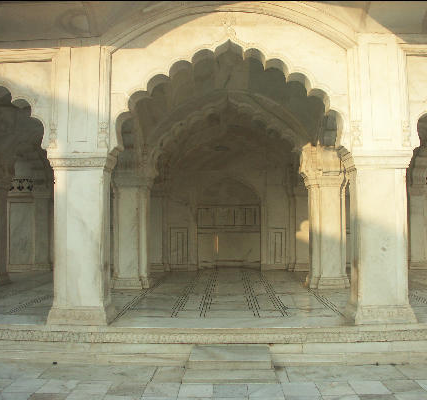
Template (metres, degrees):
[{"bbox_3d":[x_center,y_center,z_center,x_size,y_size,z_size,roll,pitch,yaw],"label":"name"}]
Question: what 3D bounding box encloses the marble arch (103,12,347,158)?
[{"bbox_3d":[0.199,-1.380,5.329,2.872,1.758,0.420,0,-3,1],"label":"marble arch"}]

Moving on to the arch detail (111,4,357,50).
[{"bbox_3d":[0.193,-2.013,5.169,2.955,0.570,0.300,0,-3,1],"label":"arch detail"}]

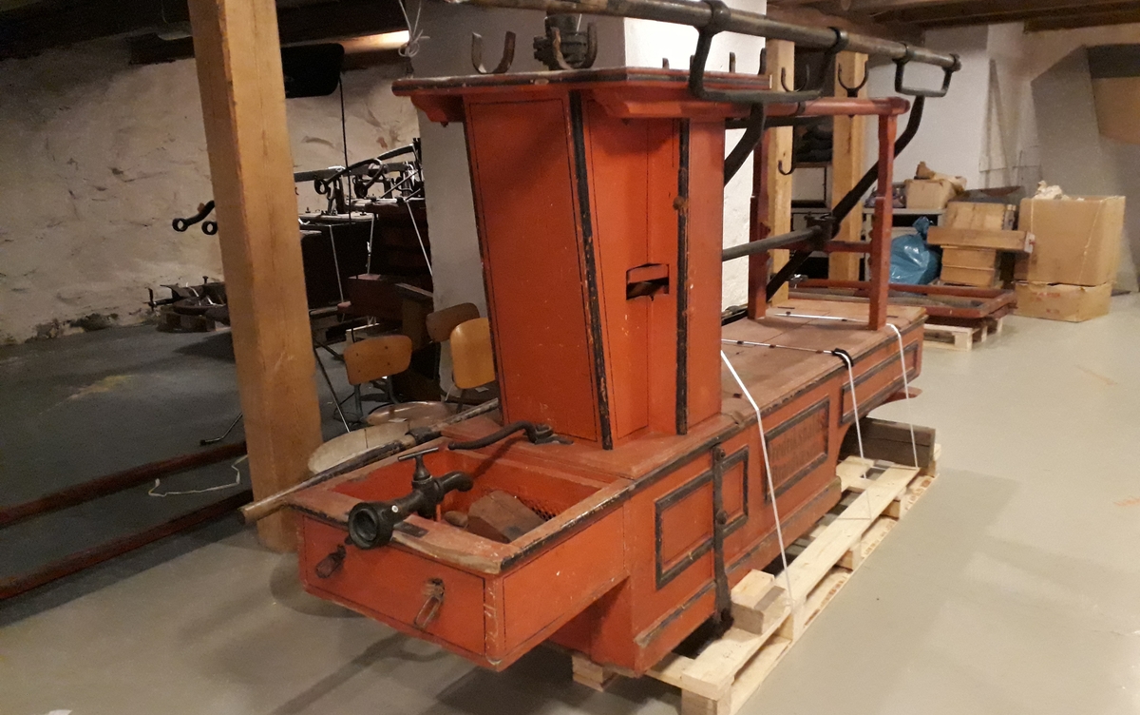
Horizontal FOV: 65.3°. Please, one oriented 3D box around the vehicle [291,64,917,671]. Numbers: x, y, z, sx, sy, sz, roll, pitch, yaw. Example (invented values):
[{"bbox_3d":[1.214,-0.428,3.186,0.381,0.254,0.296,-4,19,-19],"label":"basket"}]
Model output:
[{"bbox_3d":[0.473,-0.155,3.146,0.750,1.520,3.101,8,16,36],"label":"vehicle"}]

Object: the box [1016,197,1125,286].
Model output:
[{"bbox_3d":[4.097,-0.980,7.302,0.483,0.675,0.594,-13,17,-39],"label":"box"}]

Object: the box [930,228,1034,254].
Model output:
[{"bbox_3d":[3.329,-0.970,7.201,0.220,0.145,0.803,-14,18,-40],"label":"box"}]

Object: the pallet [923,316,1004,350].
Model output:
[{"bbox_3d":[2.664,-0.267,6.917,1.208,0.146,0.826,10,18,43],"label":"pallet"}]

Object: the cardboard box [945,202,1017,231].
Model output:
[{"bbox_3d":[3.376,-1.151,7.226,0.280,0.220,0.500,-14,18,-40],"label":"cardboard box"}]

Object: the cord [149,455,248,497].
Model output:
[{"bbox_3d":[-1.790,0.576,4.333,0.400,0.025,0.480,-5,14,-14],"label":"cord"}]

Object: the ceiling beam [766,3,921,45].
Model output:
[{"bbox_3d":[1.895,-2.290,6.191,0.201,0.201,2.215,10,18,43],"label":"ceiling beam"}]

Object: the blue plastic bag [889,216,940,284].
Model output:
[{"bbox_3d":[3.228,-0.989,8.365,0.524,0.685,0.463,8,16,36],"label":"blue plastic bag"}]

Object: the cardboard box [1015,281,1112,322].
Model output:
[{"bbox_3d":[4.061,-0.497,7.343,0.463,0.292,0.544,-12,16,-35],"label":"cardboard box"}]

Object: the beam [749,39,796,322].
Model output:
[{"bbox_3d":[1.357,-1.001,5.857,0.170,2.140,0.210,9,18,40],"label":"beam"}]

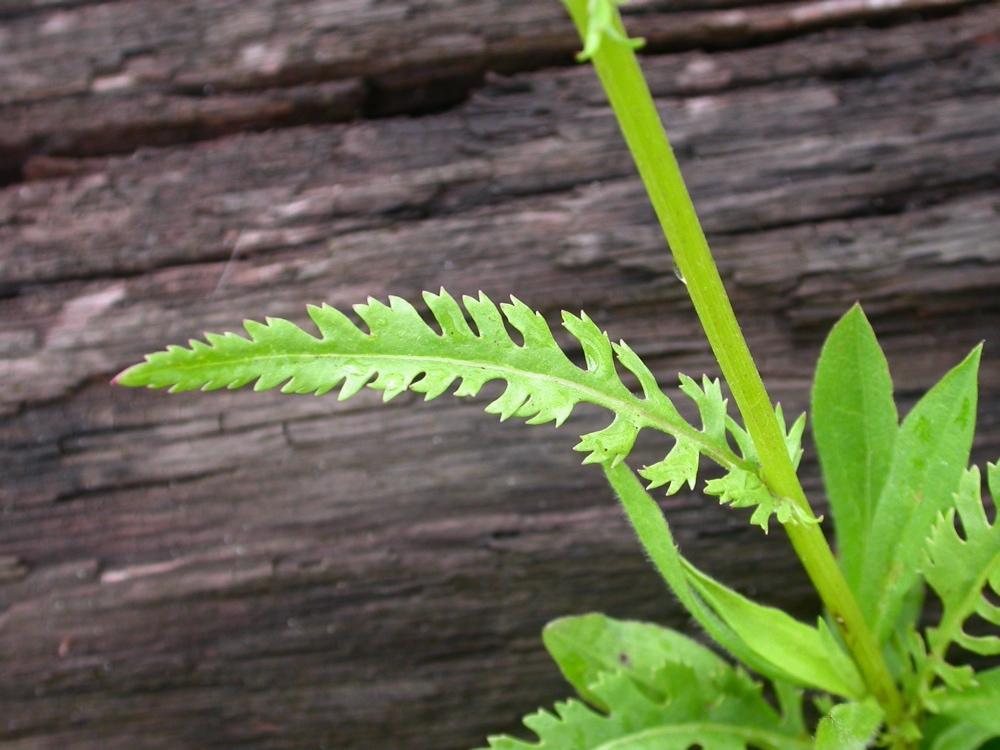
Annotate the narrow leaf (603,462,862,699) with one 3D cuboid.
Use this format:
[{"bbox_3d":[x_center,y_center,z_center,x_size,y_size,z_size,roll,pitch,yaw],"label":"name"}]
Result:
[{"bbox_3d":[0.030,0.026,0.268,0.010,0.045,0.012,-36,14,53],"label":"narrow leaf"}]

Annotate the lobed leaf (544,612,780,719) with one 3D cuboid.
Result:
[{"bbox_3d":[0.021,0.039,0.277,0.034,0.008,0.015,24,50,-6],"label":"lobed leaf"}]

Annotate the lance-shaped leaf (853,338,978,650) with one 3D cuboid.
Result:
[{"bbox_3d":[0.056,0.016,0.277,0.011,0.041,0.006,17,-7,11],"label":"lance-shaped leaf"}]

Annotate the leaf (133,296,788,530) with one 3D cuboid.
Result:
[{"bbox_3d":[-0.005,0.003,0.262,0.087,0.011,0.023,10,56,-6],"label":"leaf"}]

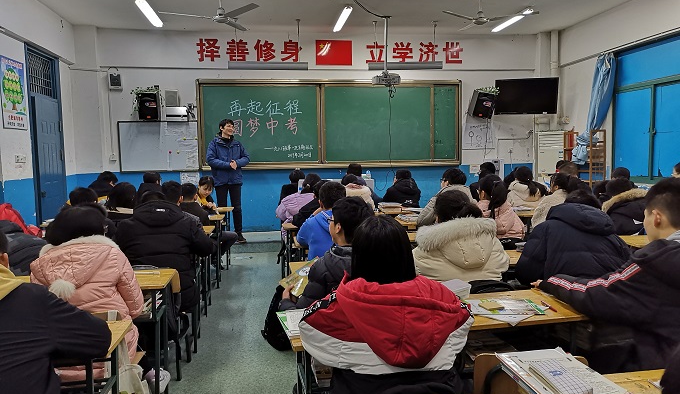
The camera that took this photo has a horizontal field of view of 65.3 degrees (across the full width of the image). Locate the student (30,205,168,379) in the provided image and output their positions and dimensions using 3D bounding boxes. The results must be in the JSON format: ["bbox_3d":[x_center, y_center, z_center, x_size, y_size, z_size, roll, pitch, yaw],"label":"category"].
[{"bbox_3d":[-1.131,0.603,2.501,0.480,1.140,0.850,-1,4,-5],"label":"student"}]

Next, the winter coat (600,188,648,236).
[{"bbox_3d":[2.274,0.256,4.190,0.540,0.660,0.450,-2,5,-13],"label":"winter coat"}]

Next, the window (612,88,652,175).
[{"bbox_3d":[3.880,-0.867,7.022,0.060,1.180,0.720,-2,5,-8],"label":"window"}]

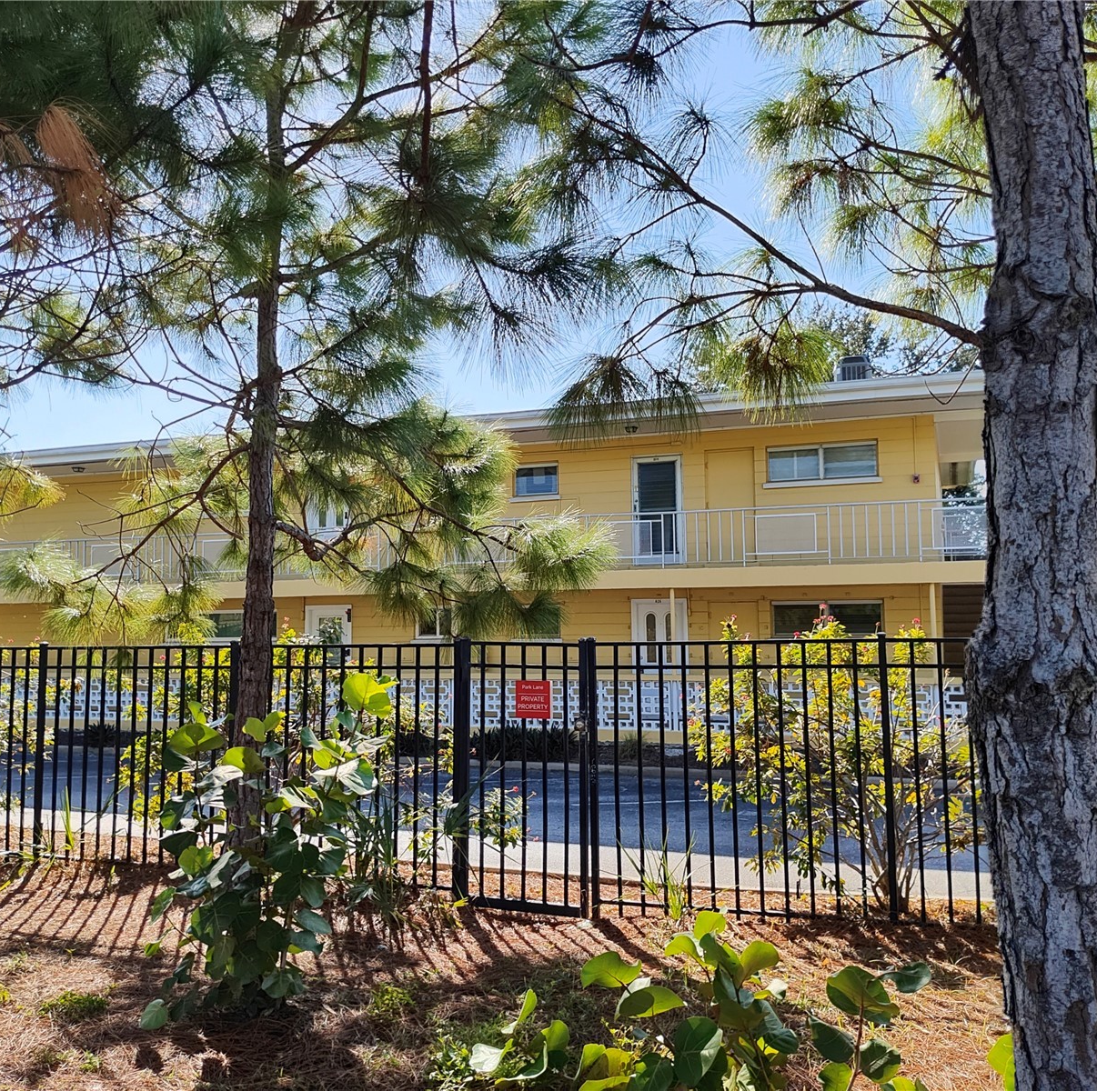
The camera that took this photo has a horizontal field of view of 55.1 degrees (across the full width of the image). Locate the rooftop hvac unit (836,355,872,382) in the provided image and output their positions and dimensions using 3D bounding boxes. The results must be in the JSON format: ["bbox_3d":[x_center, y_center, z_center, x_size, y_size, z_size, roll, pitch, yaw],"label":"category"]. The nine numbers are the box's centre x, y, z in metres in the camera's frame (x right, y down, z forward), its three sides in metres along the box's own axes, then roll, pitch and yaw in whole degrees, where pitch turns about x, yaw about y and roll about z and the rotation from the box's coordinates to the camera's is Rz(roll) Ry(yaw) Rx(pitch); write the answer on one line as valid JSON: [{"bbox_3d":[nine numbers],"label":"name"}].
[{"bbox_3d":[5.648,-3.066,19.429,0.700,0.900,0.700,-2,-4,20],"label":"rooftop hvac unit"}]

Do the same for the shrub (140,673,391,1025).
[{"bbox_3d":[-1.272,1.359,4.750,1.020,1.420,0.920,0,-4,-15],"label":"shrub"}]

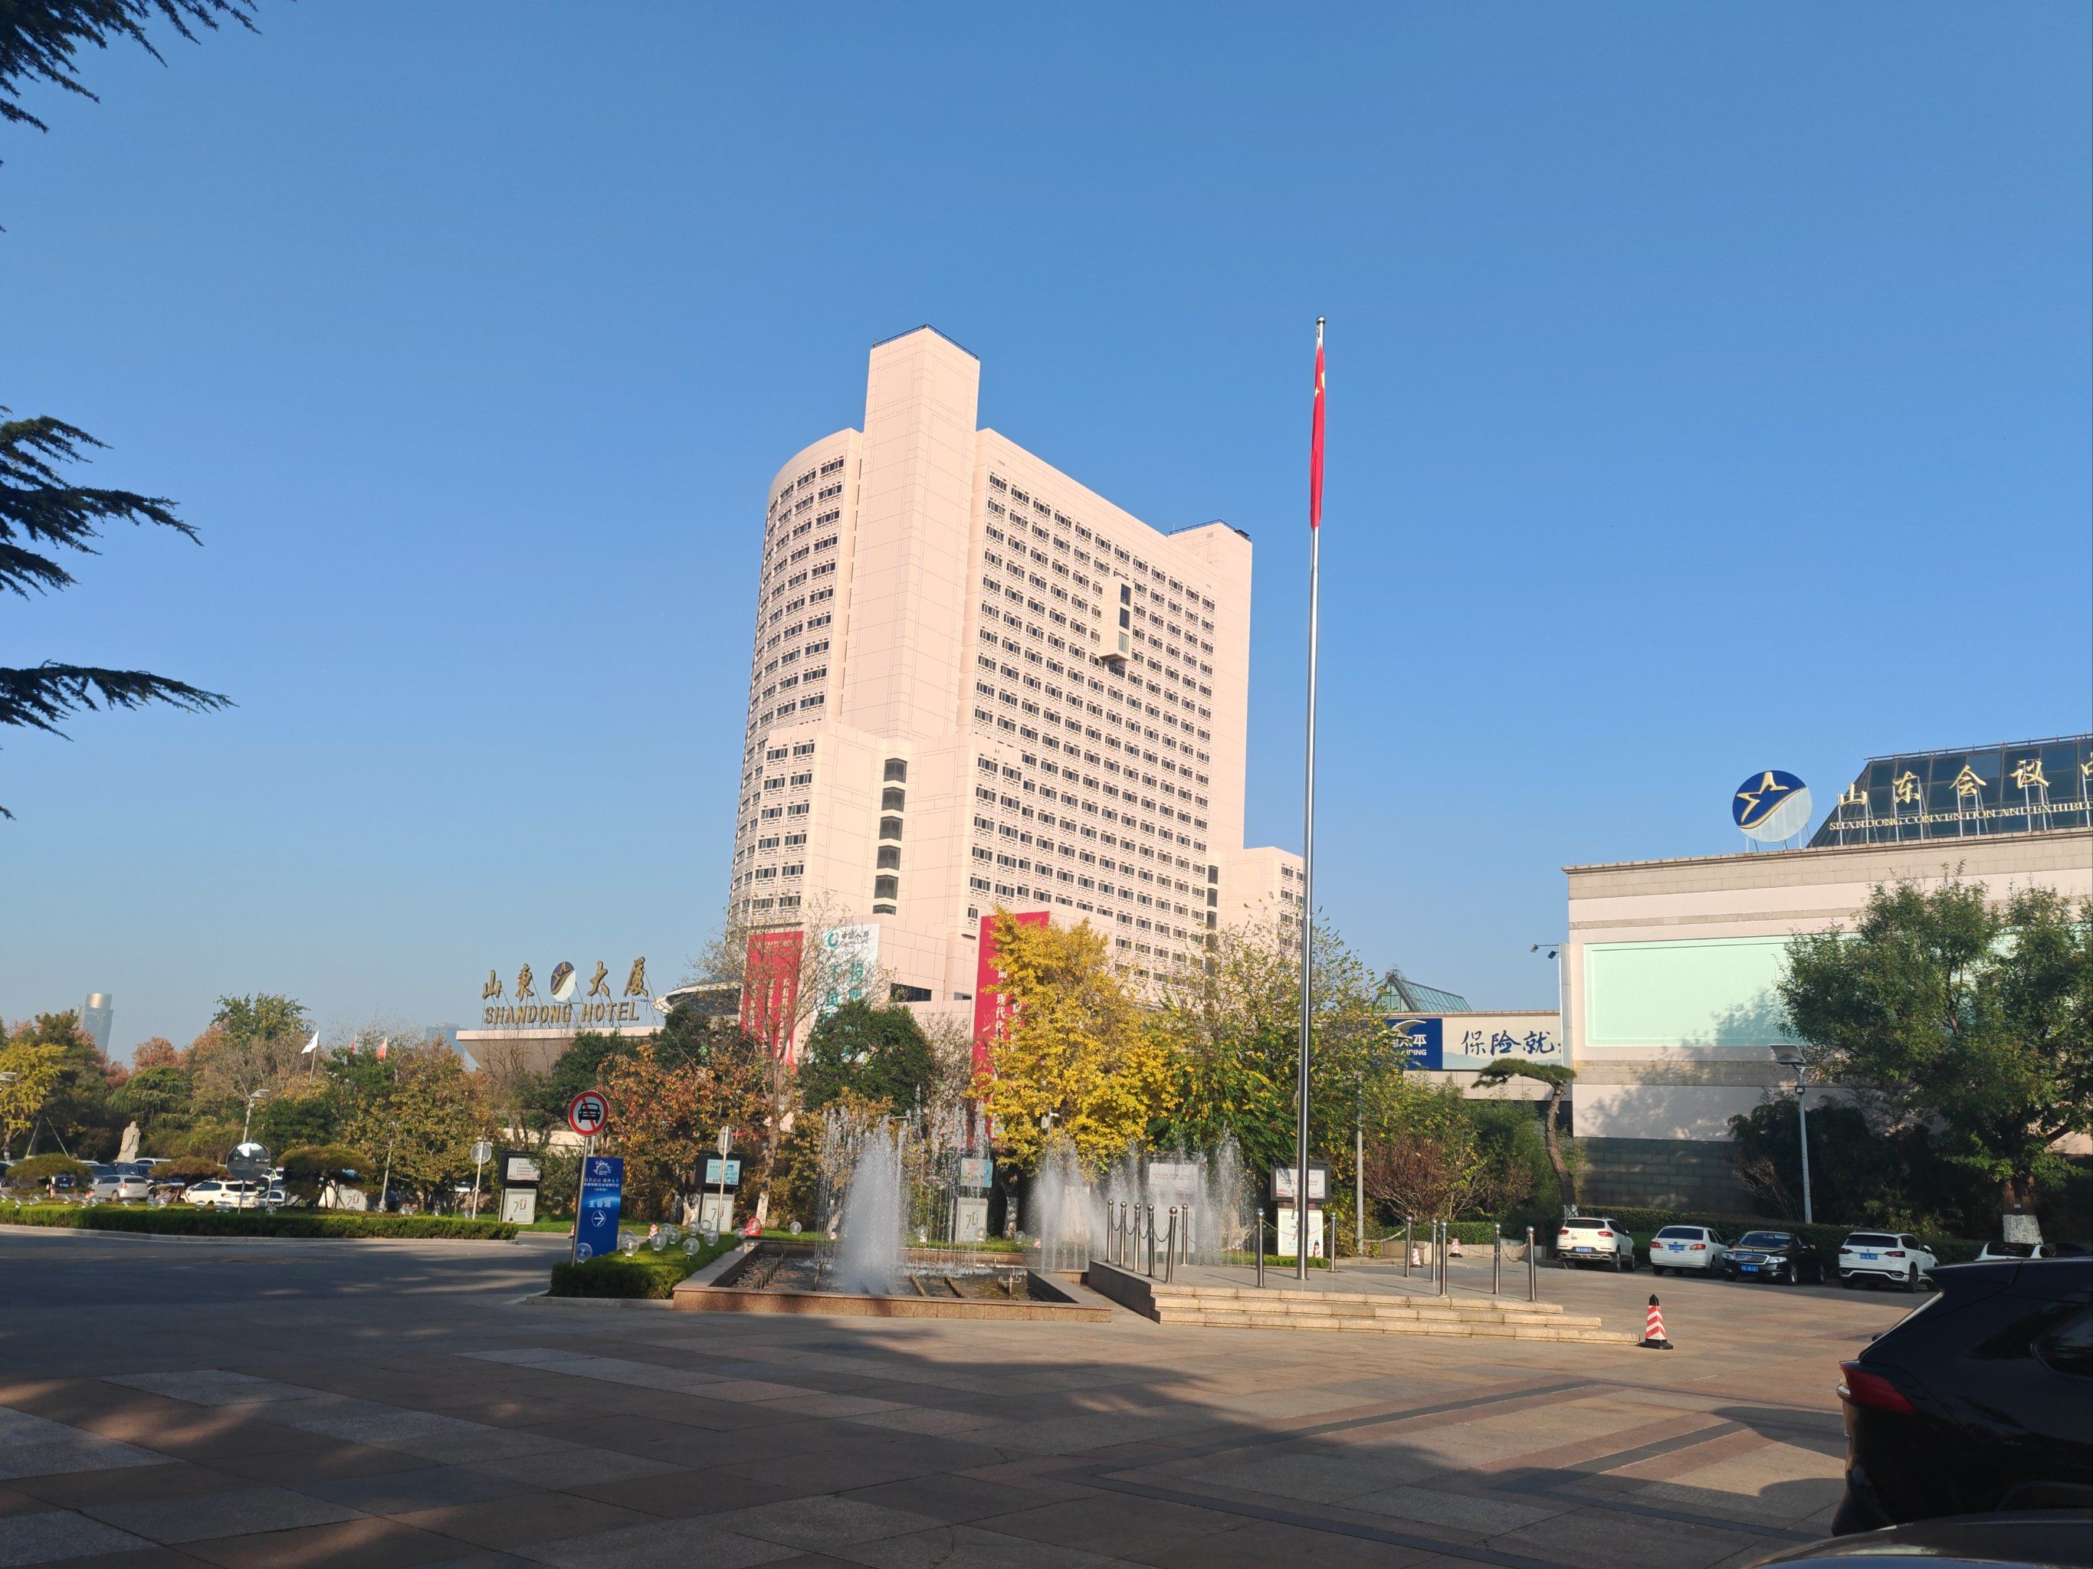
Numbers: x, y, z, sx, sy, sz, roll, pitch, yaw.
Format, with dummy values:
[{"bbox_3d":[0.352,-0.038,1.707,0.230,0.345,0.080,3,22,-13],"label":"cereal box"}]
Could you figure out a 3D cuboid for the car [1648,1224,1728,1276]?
[{"bbox_3d":[21.978,15.966,56.000,1.760,1.480,4.540,1,-13,10],"label":"car"}]

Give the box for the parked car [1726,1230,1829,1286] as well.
[{"bbox_3d":[20.749,13.461,46.530,1.840,1.470,4.880,-7,-17,37],"label":"parked car"}]

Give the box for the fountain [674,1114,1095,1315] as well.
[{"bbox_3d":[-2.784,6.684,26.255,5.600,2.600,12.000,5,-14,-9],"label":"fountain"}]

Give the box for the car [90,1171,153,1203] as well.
[{"bbox_3d":[-56.015,24.286,98.284,4.400,1.500,1.760,-7,-17,36],"label":"car"}]

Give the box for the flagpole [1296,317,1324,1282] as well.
[{"bbox_3d":[4.612,-0.305,28.297,0.320,17.110,0.320,1,-13,9],"label":"flagpole"}]

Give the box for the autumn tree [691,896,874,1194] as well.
[{"bbox_3d":[-8.448,8.730,52.226,5.680,10.410,5.680,5,-14,-8],"label":"autumn tree"}]

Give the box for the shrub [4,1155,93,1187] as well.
[{"bbox_3d":[-47.695,18.566,78.000,3.400,1.700,3.400,10,-15,-29],"label":"shrub"}]

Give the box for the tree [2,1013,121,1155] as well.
[{"bbox_3d":[-73.240,22.598,121.369,8.250,11.620,8.250,11,-16,-29],"label":"tree"}]

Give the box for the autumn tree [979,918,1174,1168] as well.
[{"bbox_3d":[0.893,8.804,49.657,5.840,9.830,5.840,3,-14,2],"label":"autumn tree"}]

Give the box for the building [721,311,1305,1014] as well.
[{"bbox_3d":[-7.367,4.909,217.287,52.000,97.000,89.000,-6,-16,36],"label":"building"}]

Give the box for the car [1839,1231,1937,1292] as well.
[{"bbox_3d":[26.414,14.988,51.400,1.860,1.660,4.600,0,-13,13],"label":"car"}]

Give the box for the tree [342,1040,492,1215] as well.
[{"bbox_3d":[-29.885,15.924,77.000,6.300,7.800,6.300,8,-14,-20],"label":"tree"}]

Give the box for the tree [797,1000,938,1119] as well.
[{"bbox_3d":[-6.018,10.921,54.871,4.580,7.400,4.580,5,-14,-5],"label":"tree"}]

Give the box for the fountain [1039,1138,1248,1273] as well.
[{"bbox_3d":[2.133,8.941,35.200,4.600,2.700,3.500,2,-13,4],"label":"fountain"}]

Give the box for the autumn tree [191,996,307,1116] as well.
[{"bbox_3d":[-66.053,24.367,135.000,8.800,14.500,8.800,9,-14,-24],"label":"autumn tree"}]

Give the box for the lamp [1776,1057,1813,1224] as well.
[{"bbox_3d":[26.636,13.310,58.000,1.150,7.200,0.600,1,-13,10],"label":"lamp"}]

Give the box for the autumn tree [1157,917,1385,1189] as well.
[{"bbox_3d":[6.537,8.469,47.637,6.710,9.660,6.710,1,-14,8],"label":"autumn tree"}]

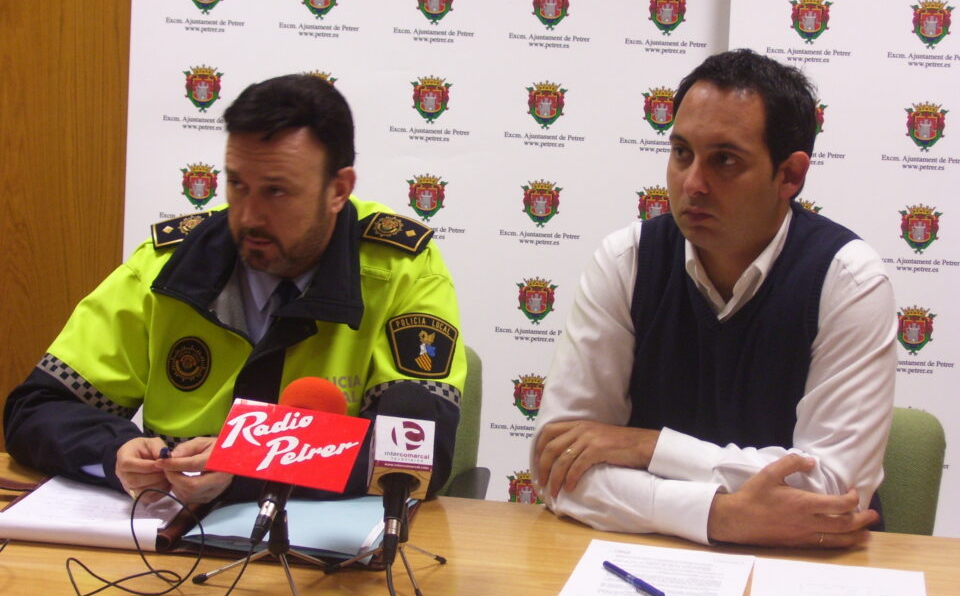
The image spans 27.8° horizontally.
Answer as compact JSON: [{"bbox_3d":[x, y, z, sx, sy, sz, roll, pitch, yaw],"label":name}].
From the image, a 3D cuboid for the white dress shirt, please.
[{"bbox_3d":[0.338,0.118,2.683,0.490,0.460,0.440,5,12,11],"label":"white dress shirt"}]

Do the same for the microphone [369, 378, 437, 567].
[{"bbox_3d":[-0.096,0.205,2.300,0.068,0.068,0.243,7,55,-6],"label":"microphone"}]

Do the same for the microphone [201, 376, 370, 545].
[{"bbox_3d":[-0.215,0.194,2.274,0.172,0.080,0.226,8,55,18],"label":"microphone"}]

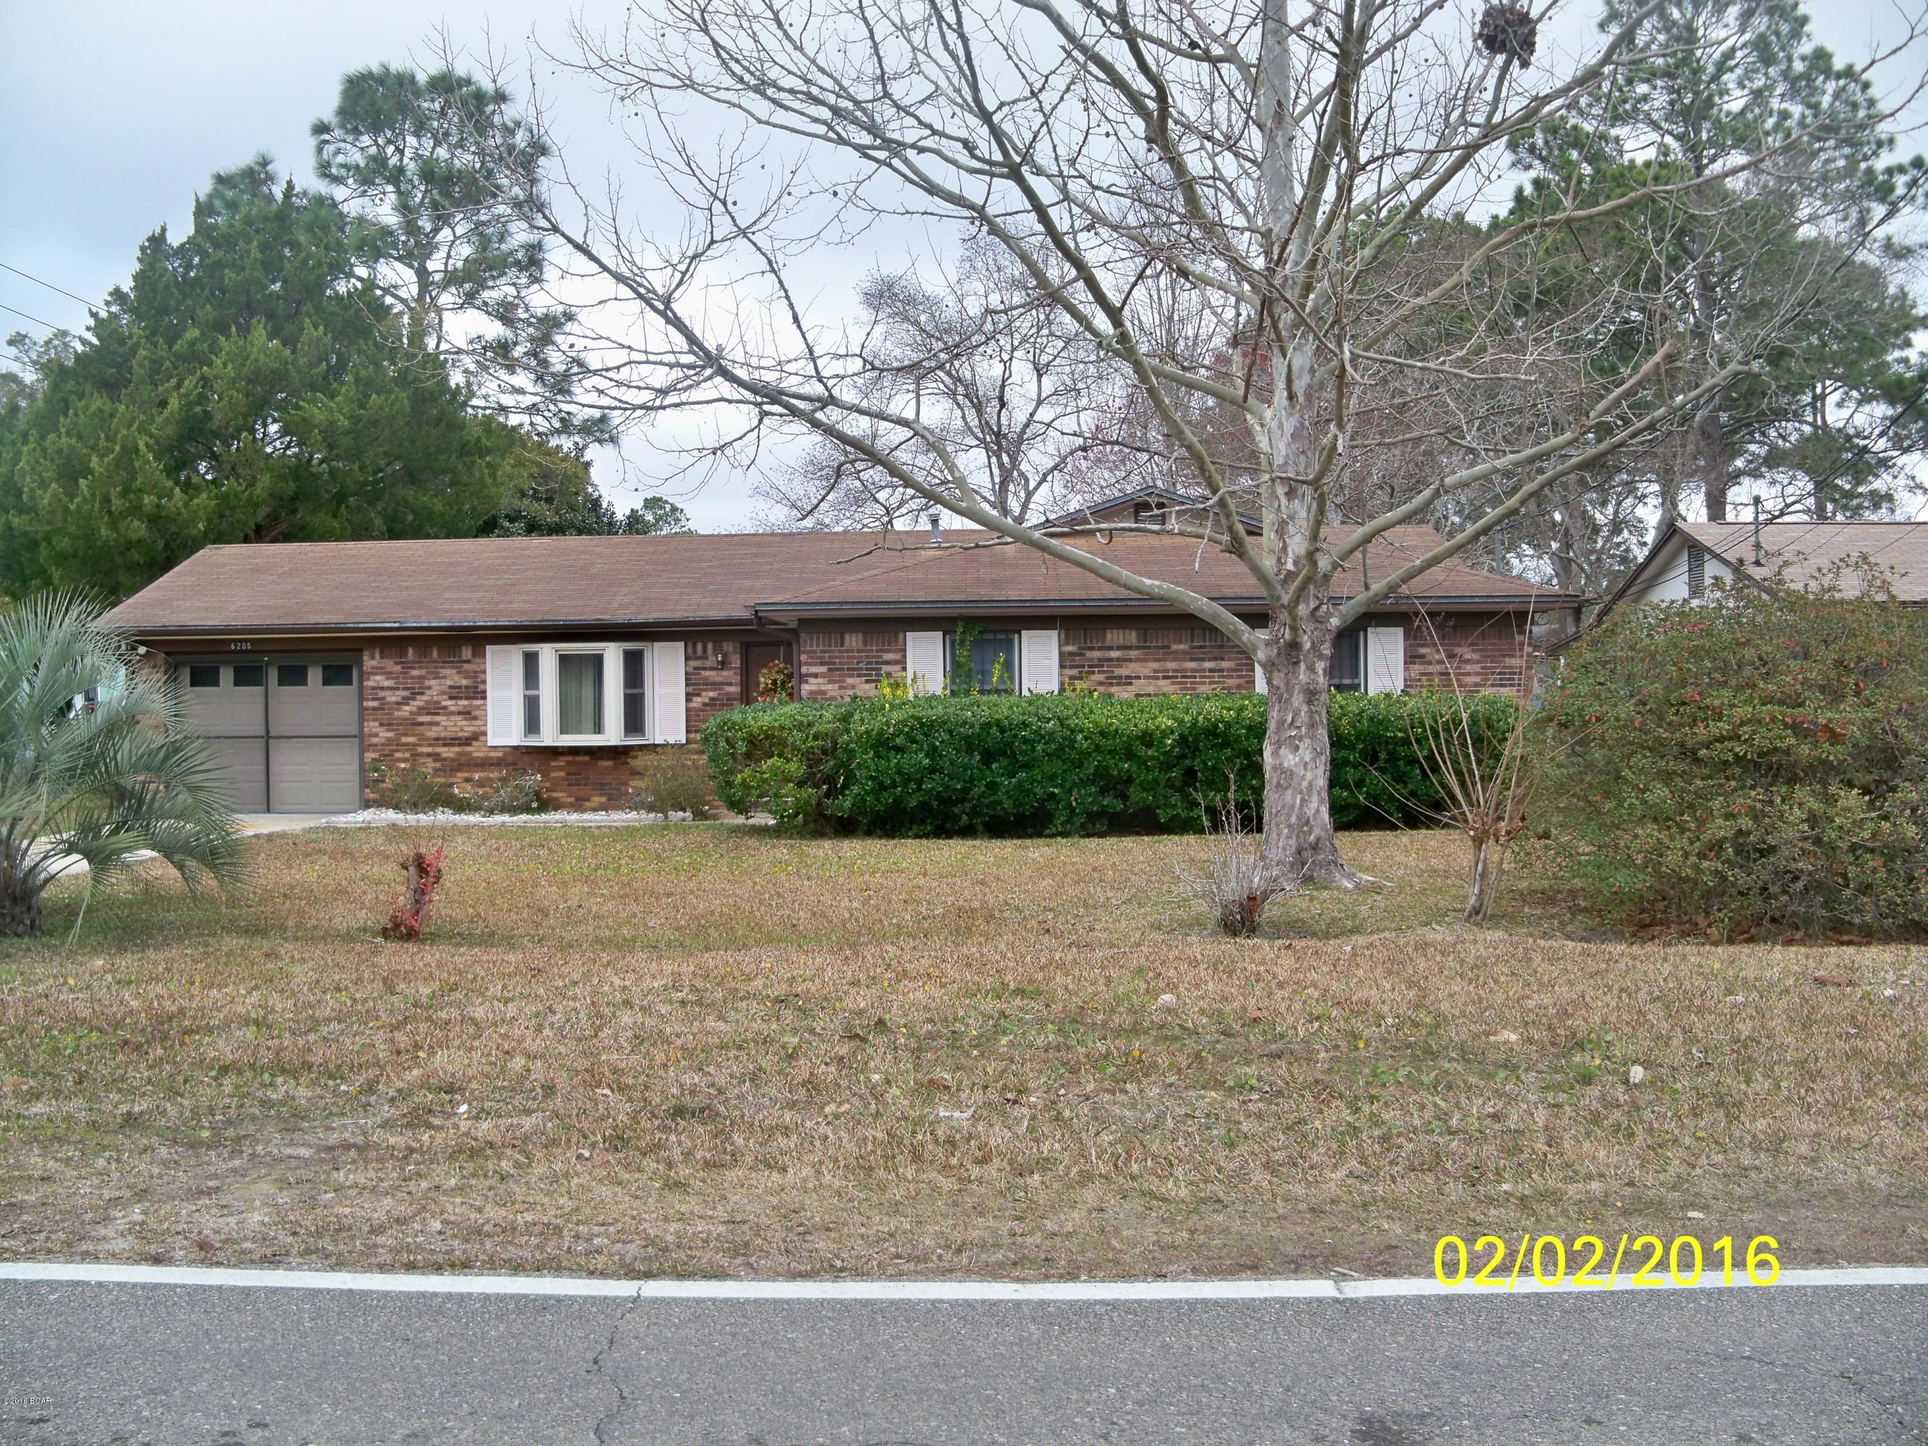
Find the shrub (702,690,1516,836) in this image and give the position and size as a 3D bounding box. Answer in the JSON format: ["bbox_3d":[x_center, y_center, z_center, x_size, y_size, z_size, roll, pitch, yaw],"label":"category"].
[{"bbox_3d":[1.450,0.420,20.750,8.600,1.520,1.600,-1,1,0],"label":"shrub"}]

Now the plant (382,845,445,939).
[{"bbox_3d":[-3.500,1.080,12.400,0.410,0.630,0.380,-1,1,0],"label":"plant"}]

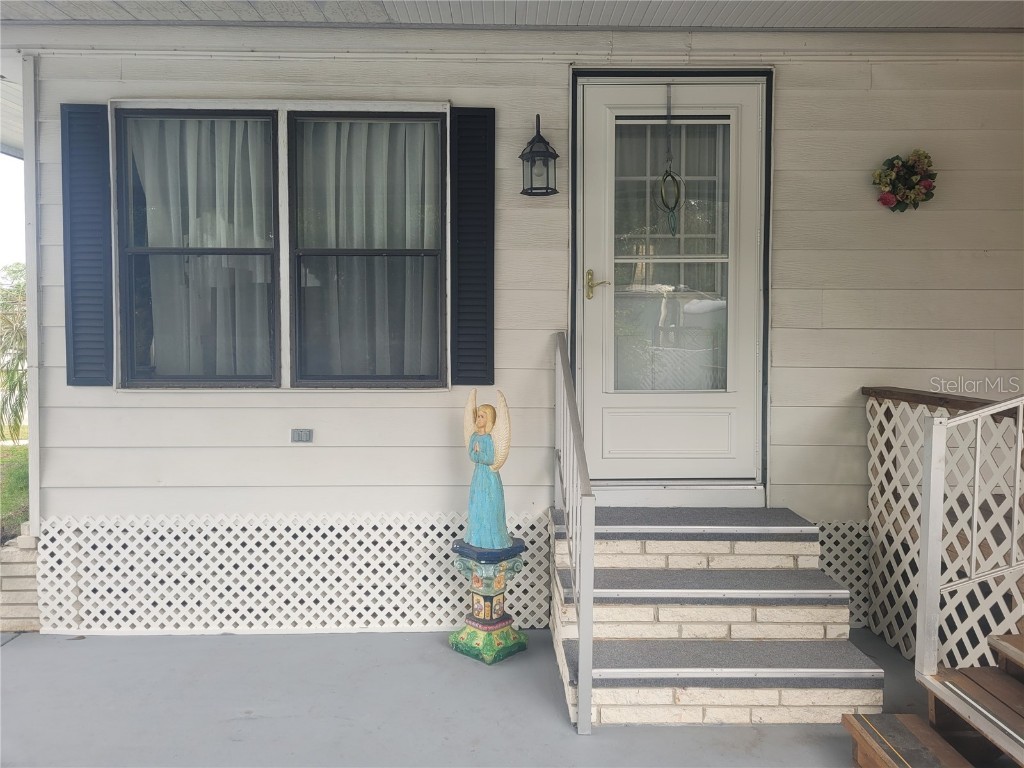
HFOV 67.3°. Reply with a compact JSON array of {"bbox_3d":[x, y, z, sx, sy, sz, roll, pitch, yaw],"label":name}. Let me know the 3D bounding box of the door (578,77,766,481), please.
[{"bbox_3d":[0.817,-0.536,3.928,0.961,2.038,0.060,0,3,-1],"label":"door"}]

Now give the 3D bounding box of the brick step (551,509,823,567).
[{"bbox_3d":[0.826,0.752,3.791,1.231,0.203,0.401,0,3,-1],"label":"brick step"}]

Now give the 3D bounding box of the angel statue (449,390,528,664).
[{"bbox_3d":[-0.106,0.659,3.722,0.290,1.257,0.290,2,3,39],"label":"angel statue"}]

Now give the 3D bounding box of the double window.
[{"bbox_3d":[-1.167,-0.684,3.890,1.652,1.390,0.080,0,3,-1],"label":"double window"}]

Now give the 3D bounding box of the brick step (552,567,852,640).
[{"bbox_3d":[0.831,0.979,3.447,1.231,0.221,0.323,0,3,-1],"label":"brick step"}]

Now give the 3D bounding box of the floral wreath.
[{"bbox_3d":[1.982,-1.024,3.880,0.326,0.310,0.100,0,3,-1],"label":"floral wreath"}]

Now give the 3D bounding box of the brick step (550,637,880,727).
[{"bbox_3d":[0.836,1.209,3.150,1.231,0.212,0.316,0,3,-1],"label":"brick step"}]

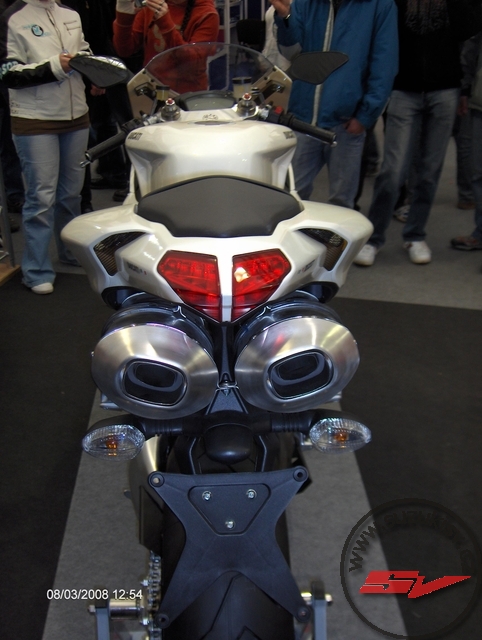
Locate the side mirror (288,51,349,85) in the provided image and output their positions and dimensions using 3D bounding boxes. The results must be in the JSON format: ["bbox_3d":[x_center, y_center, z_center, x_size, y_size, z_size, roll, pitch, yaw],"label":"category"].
[{"bbox_3d":[0.223,-0.727,2.080,0.170,0.092,0.070,-1,27,-3],"label":"side mirror"}]

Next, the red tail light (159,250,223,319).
[{"bbox_3d":[-0.061,-0.043,0.865,0.072,0.083,0.065,-1,27,-3],"label":"red tail light"}]

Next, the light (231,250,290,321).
[{"bbox_3d":[0.025,-0.043,0.868,0.072,0.083,0.065,-1,27,-3],"label":"light"}]

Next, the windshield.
[{"bbox_3d":[-0.096,-0.760,2.200,0.370,0.175,0.270,-1,27,-3],"label":"windshield"}]

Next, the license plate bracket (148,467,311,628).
[{"bbox_3d":[-0.013,0.268,0.850,0.185,0.185,0.032,-1,2,-3],"label":"license plate bracket"}]

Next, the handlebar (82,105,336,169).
[{"bbox_3d":[-0.089,-0.490,1.940,0.665,0.125,0.210,-3,27,-6],"label":"handlebar"}]

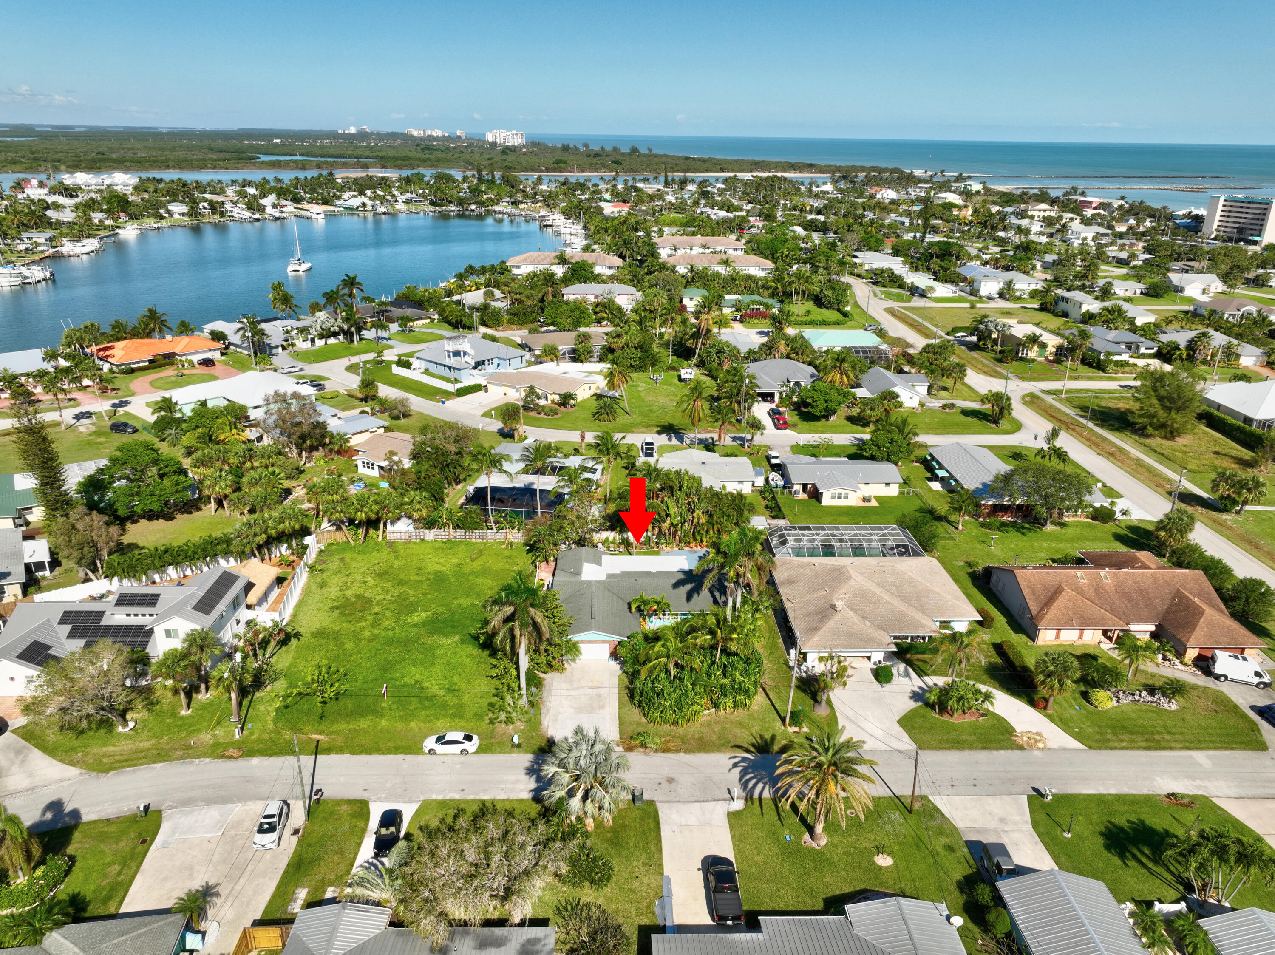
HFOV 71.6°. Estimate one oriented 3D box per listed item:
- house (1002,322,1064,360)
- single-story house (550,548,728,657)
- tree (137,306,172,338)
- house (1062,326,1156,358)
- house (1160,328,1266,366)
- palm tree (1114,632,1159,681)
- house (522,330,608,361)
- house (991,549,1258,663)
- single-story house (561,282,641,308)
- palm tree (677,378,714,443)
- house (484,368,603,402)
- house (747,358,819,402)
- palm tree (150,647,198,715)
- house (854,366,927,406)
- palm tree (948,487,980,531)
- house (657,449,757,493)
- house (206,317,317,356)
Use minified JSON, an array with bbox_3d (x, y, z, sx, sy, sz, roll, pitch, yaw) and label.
[{"bbox_3d":[102.830,-36.190,232.540,12.200,4.900,20.000,0,21,-2],"label":"house"},{"bbox_3d":[-0.300,13.780,101.690,20.200,4.300,20.600,0,21,-1],"label":"single-story house"},{"bbox_3d":[-121.981,-38.202,222.646,7.300,9.300,7.300,0,21,-2],"label":"tree"},{"bbox_3d":[124.820,-35.590,231.260,18.300,5.300,24.500,0,21,-3],"label":"house"},{"bbox_3d":[147.062,-35.152,231.269,20.500,5.100,26.000,-1,21,-5],"label":"house"},{"bbox_3d":[50.031,18.636,88.528,4.500,6.200,4.500,0,21,-2],"label":"palm tree"},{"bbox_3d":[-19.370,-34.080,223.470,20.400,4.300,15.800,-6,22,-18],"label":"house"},{"bbox_3d":[54.965,13.330,103.197,22.900,5.500,22.500,1,21,-1],"label":"house"},{"bbox_3d":[-12.057,-60.951,290.866,24.300,5.100,11.000,0,21,-3],"label":"single-story house"},{"bbox_3d":[10.353,-10.605,152.768,6.200,12.800,6.200,1,21,0],"label":"palm tree"},{"bbox_3d":[-19.260,-20.353,187.569,21.600,4.600,16.200,13,25,29],"label":"house"},{"bbox_3d":[32.571,-22.201,192.723,15.900,5.900,21.500,1,21,-1],"label":"house"},{"bbox_3d":[-42.980,19.150,83.090,4.600,6.700,4.600,1,21,0],"label":"palm tree"},{"bbox_3d":[55.383,-19.386,188.005,14.600,4.700,15.700,1,21,-1],"label":"house"},{"bbox_3d":[45.940,4.470,124.740,4.900,6.100,4.900,1,21,0],"label":"palm tree"},{"bbox_3d":[10.758,-0.517,139.476,14.500,3.700,13.700,1,21,-1],"label":"house"},{"bbox_3d":[-96.515,-38.121,230.101,31.000,4.900,25.200,16,26,33],"label":"house"}]

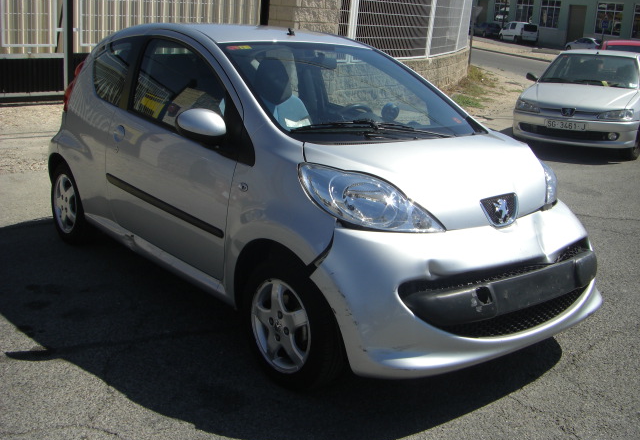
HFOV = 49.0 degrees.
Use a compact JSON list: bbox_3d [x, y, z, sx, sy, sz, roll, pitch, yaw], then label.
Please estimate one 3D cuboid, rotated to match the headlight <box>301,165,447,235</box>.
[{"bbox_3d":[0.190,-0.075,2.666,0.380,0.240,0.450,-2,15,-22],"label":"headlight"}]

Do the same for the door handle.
[{"bbox_3d":[-1.054,-0.457,3.707,0.045,0.090,0.130,-8,18,-39],"label":"door handle"}]

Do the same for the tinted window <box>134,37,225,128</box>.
[{"bbox_3d":[-0.669,-0.644,3.370,0.110,0.390,0.940,10,7,-42],"label":"tinted window"}]

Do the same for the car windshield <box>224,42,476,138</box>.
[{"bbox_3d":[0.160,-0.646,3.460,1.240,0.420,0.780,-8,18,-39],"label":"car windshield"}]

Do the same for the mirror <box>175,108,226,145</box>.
[{"bbox_3d":[-0.491,-0.384,2.919,0.220,0.170,0.130,-8,18,-39],"label":"mirror"}]

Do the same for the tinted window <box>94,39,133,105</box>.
[{"bbox_3d":[-1.161,-0.828,3.947,0.110,0.360,0.600,8,9,-36],"label":"tinted window"}]

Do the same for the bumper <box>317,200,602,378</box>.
[{"bbox_3d":[0.717,0.248,2.969,1.550,0.520,0.460,-8,18,-39],"label":"bumper"}]

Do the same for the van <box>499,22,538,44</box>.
[{"bbox_3d":[19.333,-18.251,68.500,1.800,1.860,4.400,-1,17,-16],"label":"van"}]

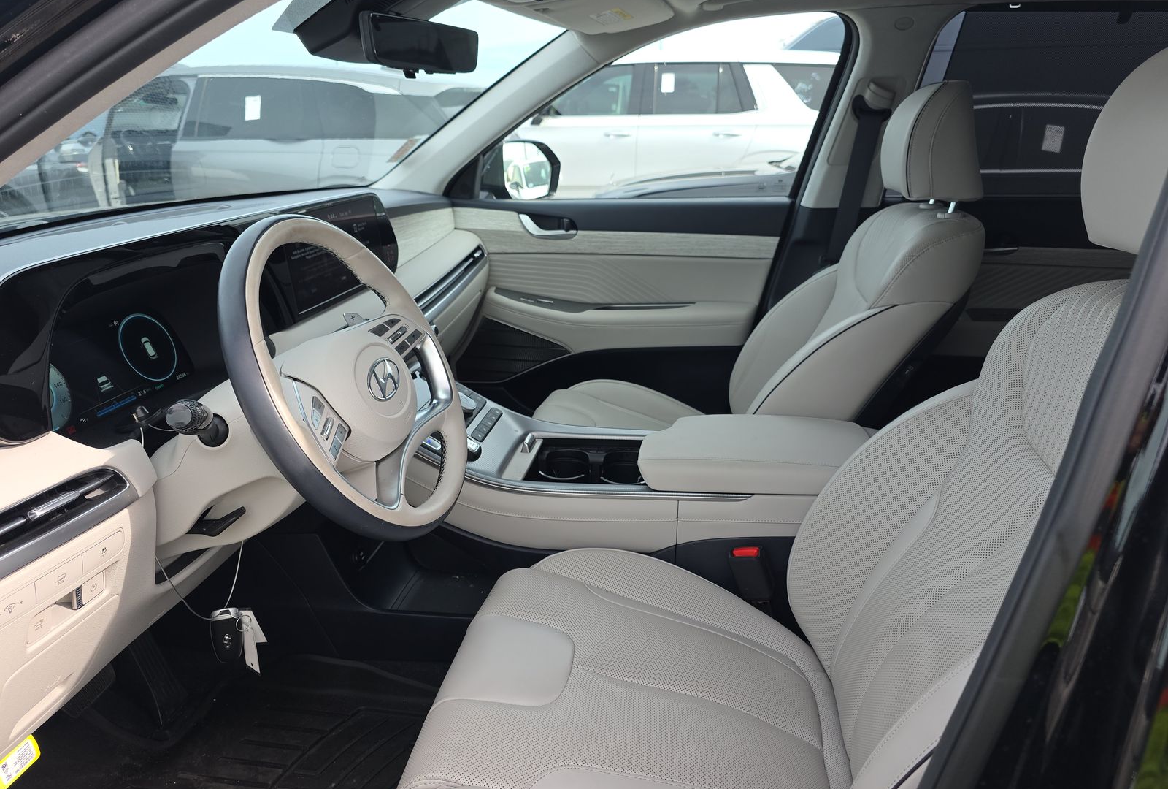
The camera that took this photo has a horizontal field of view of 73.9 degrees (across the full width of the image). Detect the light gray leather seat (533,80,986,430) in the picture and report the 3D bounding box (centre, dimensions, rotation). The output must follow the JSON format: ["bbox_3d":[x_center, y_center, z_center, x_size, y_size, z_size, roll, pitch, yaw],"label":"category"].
[{"bbox_3d":[0.304,-0.120,1.566,0.860,0.950,0.540,3,21,9],"label":"light gray leather seat"}]

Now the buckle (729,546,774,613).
[{"bbox_3d":[0.242,0.264,1.108,0.046,0.100,0.030,-15,17,15],"label":"buckle"}]

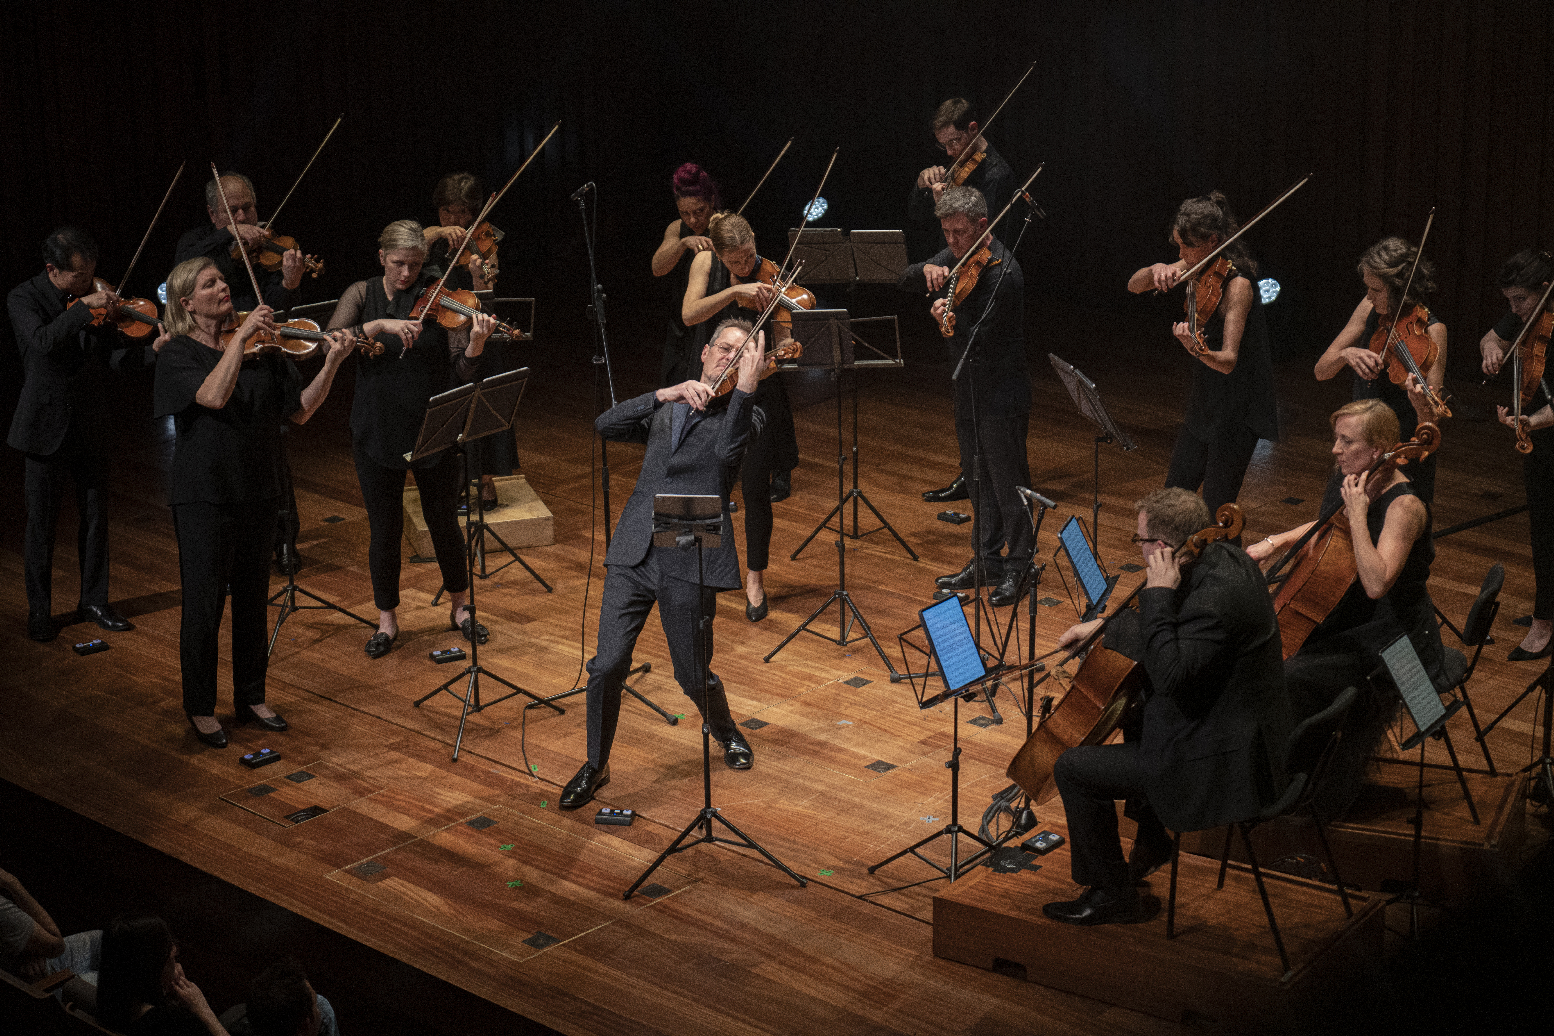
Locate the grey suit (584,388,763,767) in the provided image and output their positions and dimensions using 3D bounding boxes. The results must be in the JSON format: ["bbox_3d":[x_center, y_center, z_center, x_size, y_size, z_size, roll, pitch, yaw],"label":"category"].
[{"bbox_3d":[-0.359,0.203,10.711,0.640,1.298,0.580,1,18,5],"label":"grey suit"}]

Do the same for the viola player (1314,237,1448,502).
[{"bbox_3d":[2.404,-0.299,12.040,0.550,1.655,0.500,8,20,27],"label":"viola player"}]

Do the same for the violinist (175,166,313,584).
[{"bbox_3d":[-2.313,-0.613,13.127,0.620,1.770,0.520,-4,18,-10],"label":"violinist"}]

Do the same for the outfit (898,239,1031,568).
[{"bbox_3d":[0.802,-0.446,12.422,0.400,1.410,0.500,-16,23,-39],"label":"outfit"}]

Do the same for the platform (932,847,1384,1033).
[{"bbox_3d":[1.201,1.295,9.533,1.210,0.200,0.710,11,21,32],"label":"platform"}]

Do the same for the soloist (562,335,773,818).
[{"bbox_3d":[-0.400,0.135,10.647,0.740,1.588,0.750,1,18,5],"label":"soloist"}]

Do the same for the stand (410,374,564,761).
[{"bbox_3d":[-1.123,0.147,11.085,0.520,1.319,0.580,16,24,42],"label":"stand"}]

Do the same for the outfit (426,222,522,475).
[{"bbox_3d":[-1.333,-0.720,13.246,0.460,1.150,0.400,4,18,14],"label":"outfit"}]

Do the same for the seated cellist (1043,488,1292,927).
[{"bbox_3d":[1.183,0.540,9.065,0.760,1.336,0.610,4,18,14],"label":"seated cellist"}]

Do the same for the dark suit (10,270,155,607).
[{"bbox_3d":[-2.896,-0.285,12.535,0.580,1.470,0.500,-15,22,-36],"label":"dark suit"}]

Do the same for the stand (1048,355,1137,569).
[{"bbox_3d":[1.241,0.034,11.625,0.460,1.320,0.500,-9,20,-24],"label":"stand"}]

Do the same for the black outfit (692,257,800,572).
[{"bbox_3d":[-0.126,-0.405,12.290,0.460,1.357,0.380,-8,19,-21],"label":"black outfit"}]

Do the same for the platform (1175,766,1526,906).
[{"bbox_3d":[1.906,1.013,10.367,1.220,0.200,0.700,6,19,21],"label":"platform"}]

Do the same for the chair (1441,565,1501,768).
[{"bbox_3d":[2.089,0.514,9.870,0.530,0.800,0.480,6,19,21],"label":"chair"}]

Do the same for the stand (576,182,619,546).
[{"bbox_3d":[-0.675,-0.269,11.200,0.570,1.980,0.570,-7,19,-17],"label":"stand"}]

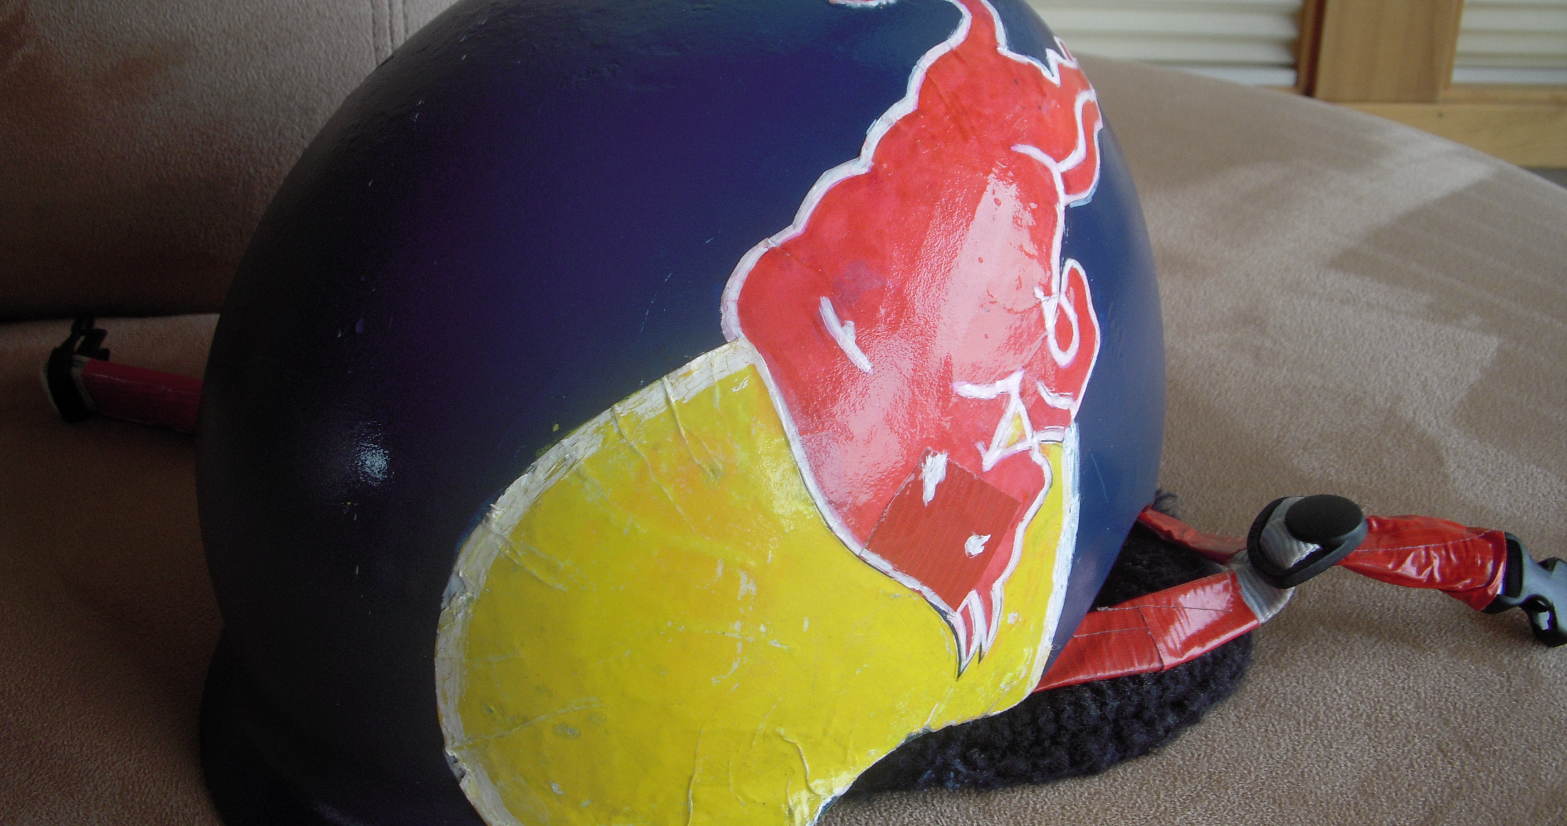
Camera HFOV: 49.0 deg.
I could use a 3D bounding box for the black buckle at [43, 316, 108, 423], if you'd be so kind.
[{"bbox_3d":[-0.279,-0.018,0.680,0.010,0.029,0.038,-2,27,1],"label":"black buckle"}]

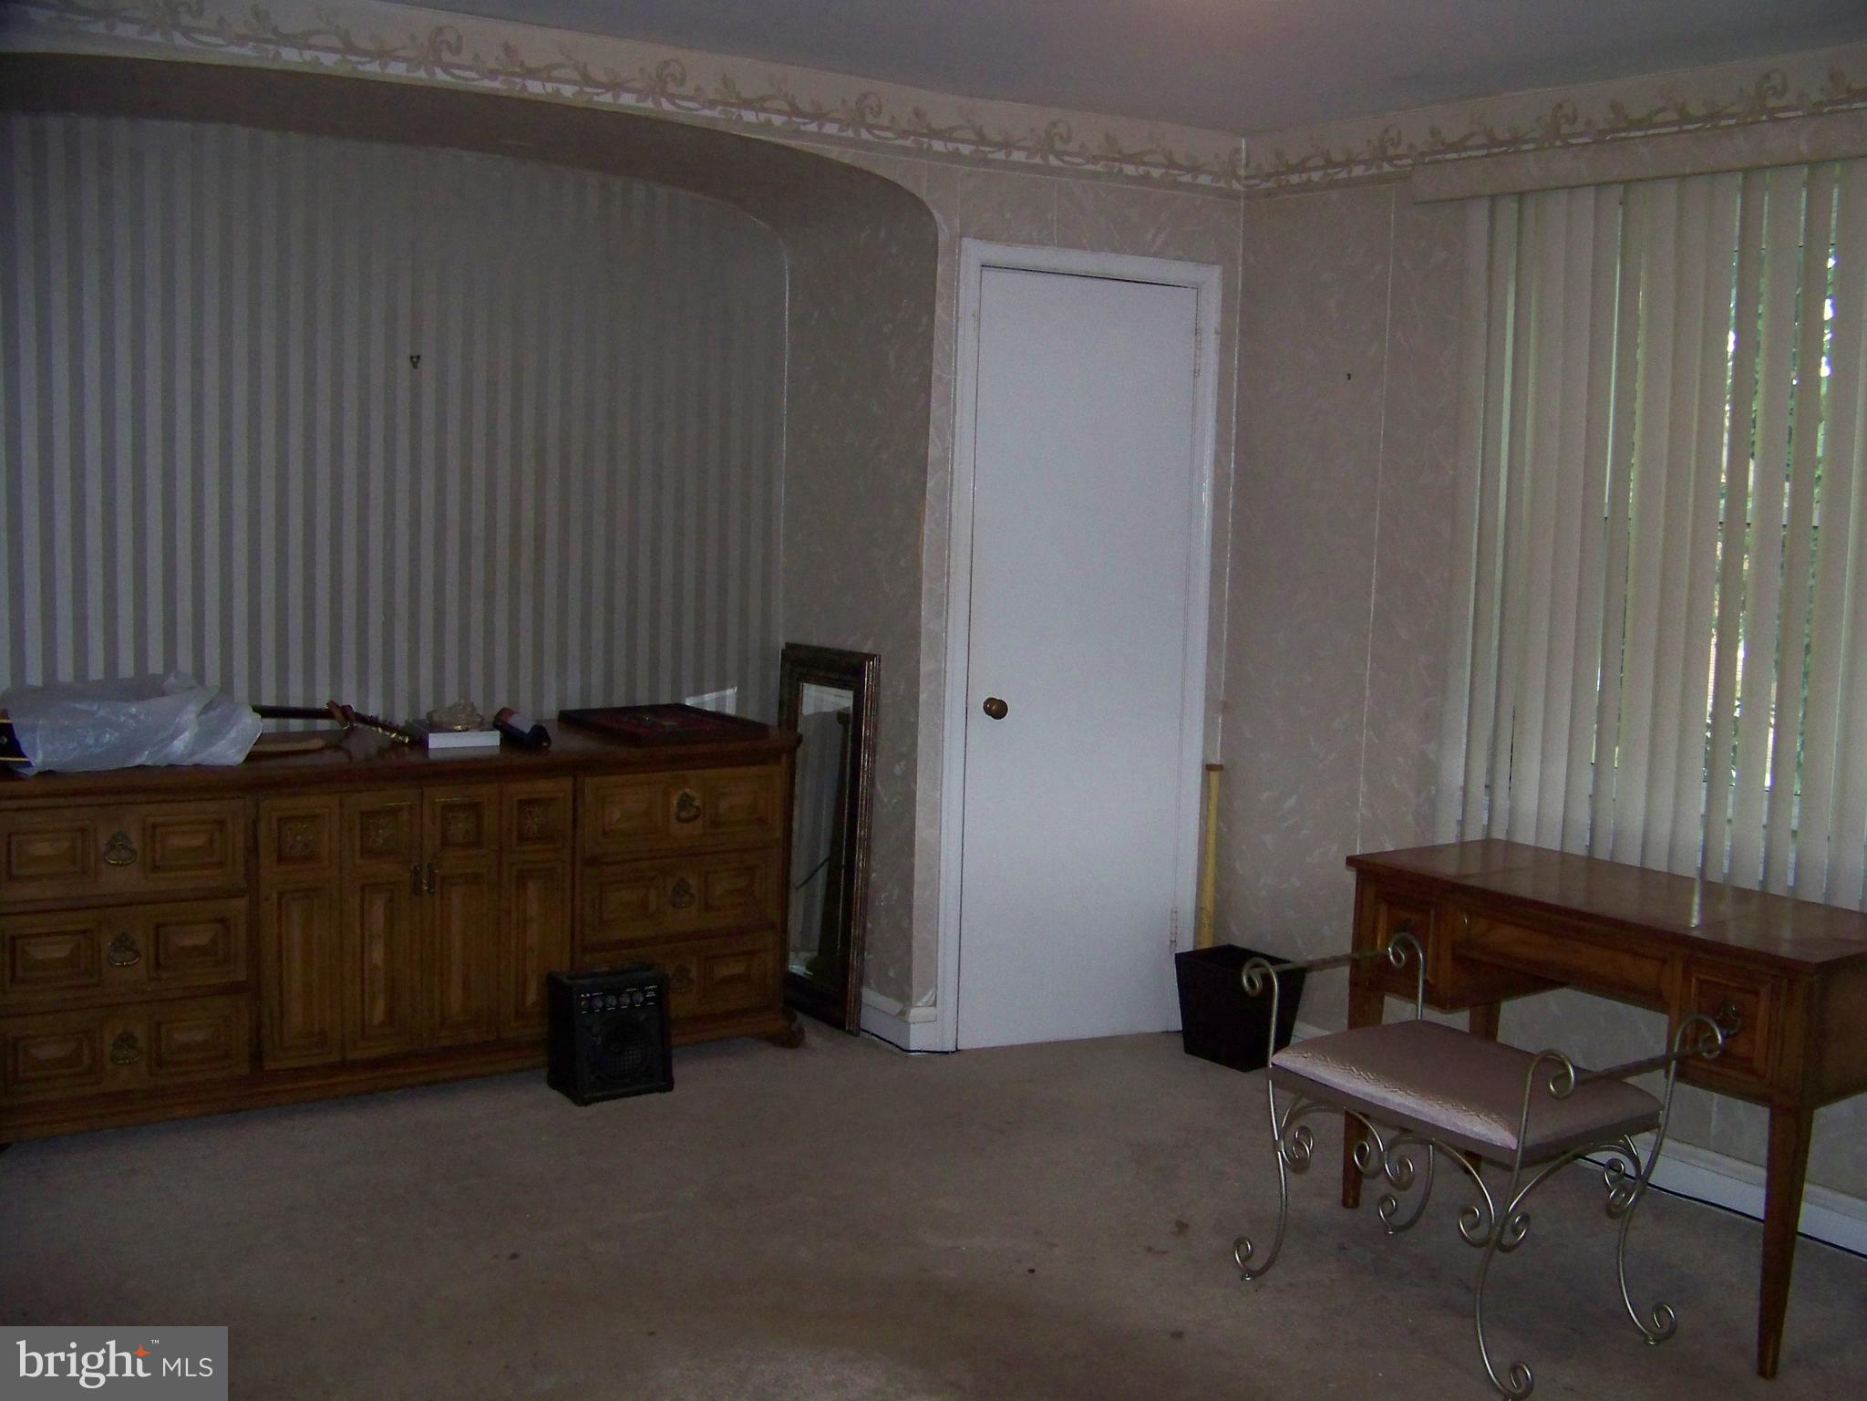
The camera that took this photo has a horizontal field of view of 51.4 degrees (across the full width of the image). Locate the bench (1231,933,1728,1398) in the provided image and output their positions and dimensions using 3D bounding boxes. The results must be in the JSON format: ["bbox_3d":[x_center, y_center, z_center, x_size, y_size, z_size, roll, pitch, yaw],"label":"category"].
[{"bbox_3d":[0.972,0.827,3.570,0.425,0.625,0.745,-3,8,-37],"label":"bench"}]

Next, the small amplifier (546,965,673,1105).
[{"bbox_3d":[-0.788,0.806,4.760,0.250,0.296,0.189,-3,8,-35],"label":"small amplifier"}]

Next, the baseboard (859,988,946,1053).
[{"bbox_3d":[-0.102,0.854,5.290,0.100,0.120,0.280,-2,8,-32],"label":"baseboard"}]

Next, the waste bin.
[{"bbox_3d":[0.811,0.822,5.170,0.212,0.264,0.275,-3,8,-37],"label":"waste bin"}]

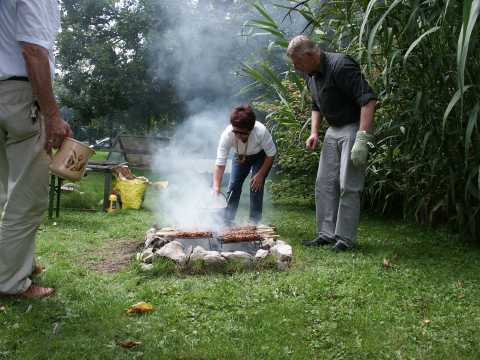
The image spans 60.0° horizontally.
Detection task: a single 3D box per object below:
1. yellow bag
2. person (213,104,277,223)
[{"bbox_3d":[-1.680,0.190,6.450,0.490,0.480,0.380,0,2,-11],"label":"yellow bag"},{"bbox_3d":[0.060,-0.030,3.550,0.550,1.150,0.820,0,2,11],"label":"person"}]

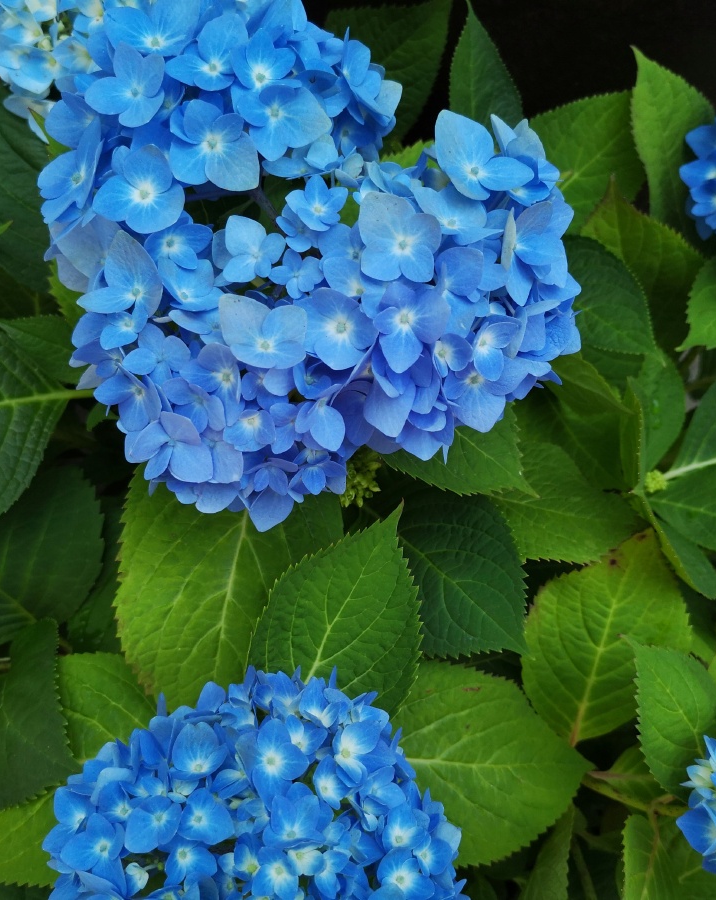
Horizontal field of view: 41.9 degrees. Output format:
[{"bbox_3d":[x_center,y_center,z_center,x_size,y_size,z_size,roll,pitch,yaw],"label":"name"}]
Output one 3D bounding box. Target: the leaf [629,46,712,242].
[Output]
[{"bbox_3d":[0.184,-0.182,0.551,0.051,0.035,0.143,2,66,-12],"label":"leaf"}]

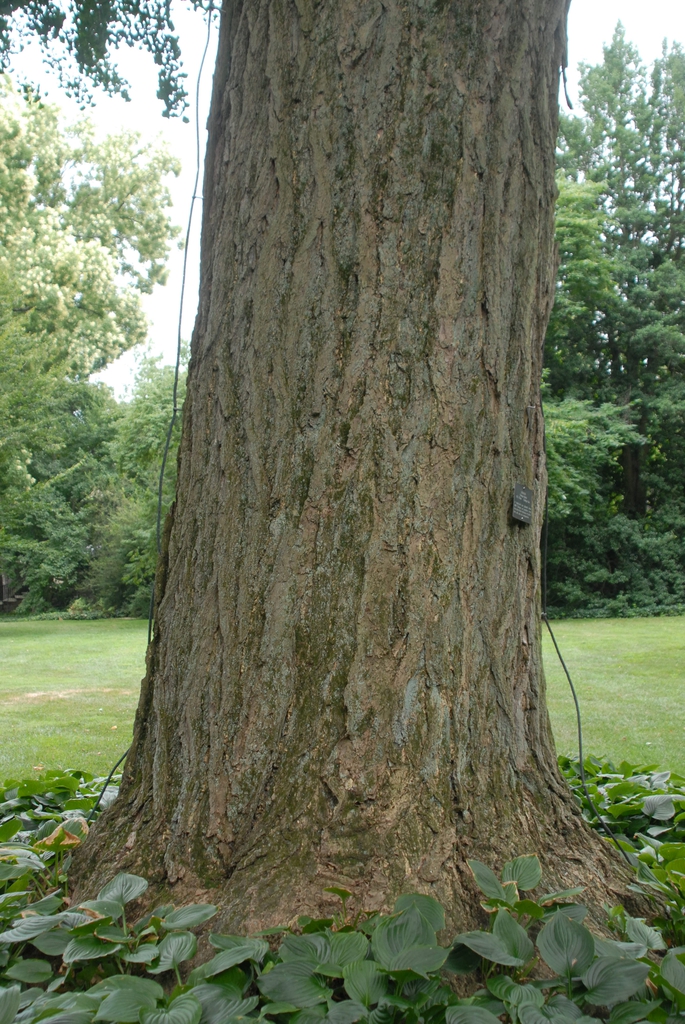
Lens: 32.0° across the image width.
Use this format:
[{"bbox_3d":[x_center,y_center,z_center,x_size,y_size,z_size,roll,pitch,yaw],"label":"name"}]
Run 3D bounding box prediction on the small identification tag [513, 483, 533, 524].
[{"bbox_3d":[0.780,-0.035,5.150,0.118,0.154,0.006,20,-21,-37],"label":"small identification tag"}]

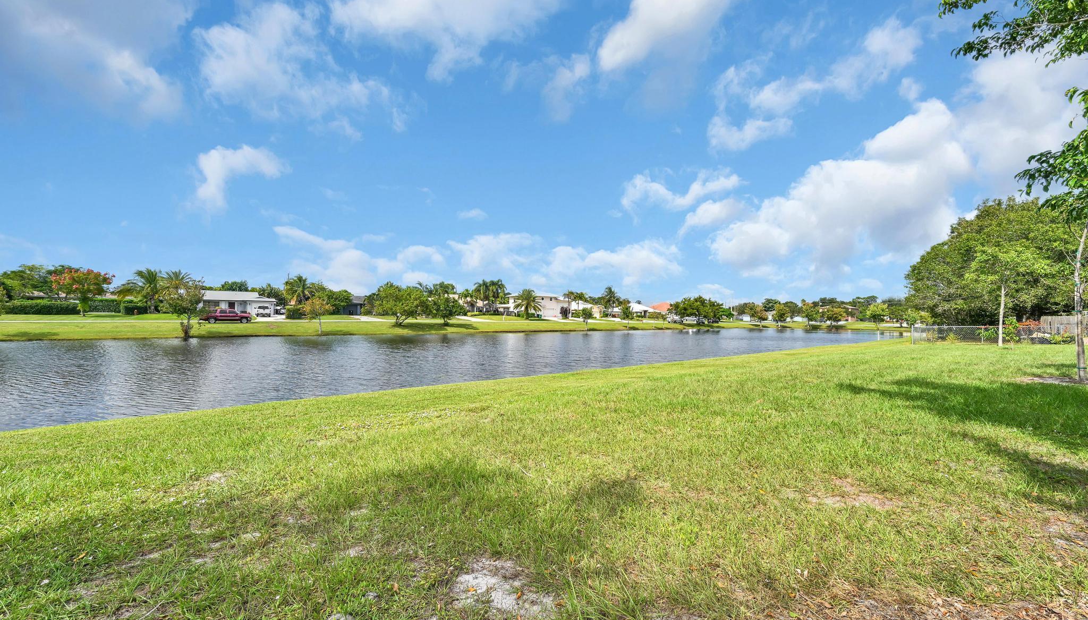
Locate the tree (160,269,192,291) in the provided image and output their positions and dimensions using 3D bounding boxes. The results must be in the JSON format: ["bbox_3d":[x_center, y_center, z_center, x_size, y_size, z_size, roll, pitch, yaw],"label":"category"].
[{"bbox_3d":[-53.889,-2.679,62.000,4.400,6.600,4.400,1,-2,-38],"label":"tree"}]

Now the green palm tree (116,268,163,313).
[{"bbox_3d":[-63.060,-3.050,66.000,7.000,7.160,6.800,1,-2,-35],"label":"green palm tree"}]

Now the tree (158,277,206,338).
[{"bbox_3d":[-37.881,-0.134,44.300,4.000,6.500,4.000,1,-2,-38],"label":"tree"}]

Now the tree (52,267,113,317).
[{"bbox_3d":[-62.734,-2.369,57.500,5.900,6.590,5.900,-1,-2,42],"label":"tree"}]

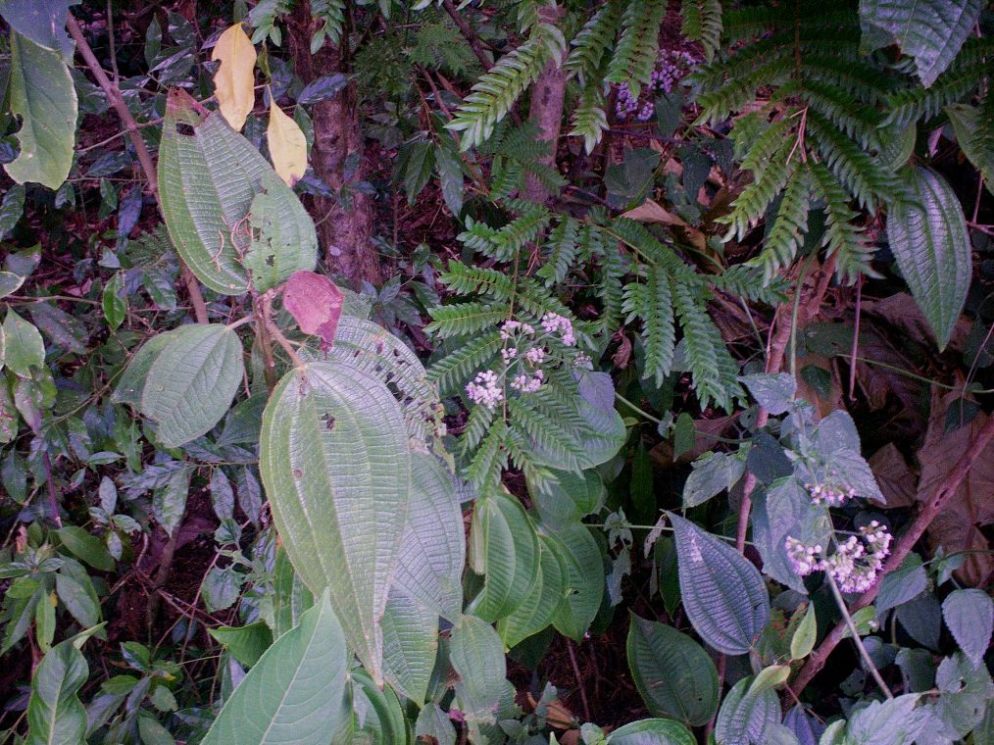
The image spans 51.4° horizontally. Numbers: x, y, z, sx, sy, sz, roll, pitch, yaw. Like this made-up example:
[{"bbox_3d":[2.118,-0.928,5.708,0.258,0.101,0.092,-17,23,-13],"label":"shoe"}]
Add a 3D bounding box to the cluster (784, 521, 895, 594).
[{"bbox_3d":[0.297,0.160,0.900,0.094,0.062,0.062,11,30,20],"label":"cluster"}]

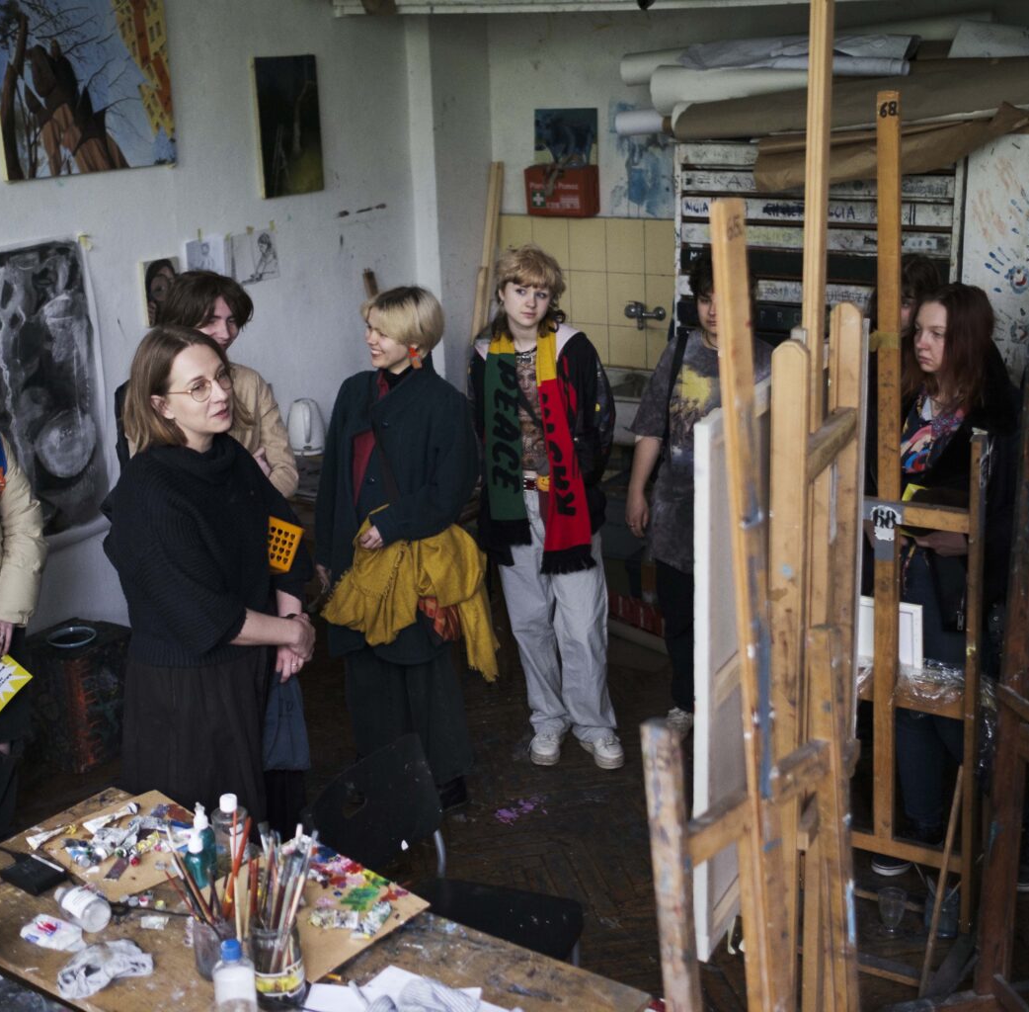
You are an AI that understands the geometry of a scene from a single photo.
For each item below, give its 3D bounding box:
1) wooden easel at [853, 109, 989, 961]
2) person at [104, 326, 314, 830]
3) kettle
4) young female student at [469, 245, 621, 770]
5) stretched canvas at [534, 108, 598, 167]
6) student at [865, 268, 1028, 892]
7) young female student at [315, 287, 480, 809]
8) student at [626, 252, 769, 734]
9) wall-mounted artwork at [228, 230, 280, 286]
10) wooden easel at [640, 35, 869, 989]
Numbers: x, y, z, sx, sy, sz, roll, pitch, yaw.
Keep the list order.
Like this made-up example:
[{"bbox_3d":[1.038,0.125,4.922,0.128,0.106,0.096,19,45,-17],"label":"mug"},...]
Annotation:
[{"bbox_3d":[0.909,0.095,3.697,0.540,2.180,0.480,10,21,33],"label":"wooden easel"},{"bbox_3d":[-0.759,0.404,3.684,0.390,1.710,0.480,7,19,26],"label":"person"},{"bbox_3d":[-0.846,-0.314,6.000,0.160,0.235,0.210,-4,17,-8],"label":"kettle"},{"bbox_3d":[0.117,0.033,4.763,0.480,1.725,0.360,1,17,10],"label":"young female student"},{"bbox_3d":[0.192,-1.369,5.491,0.278,0.215,0.020,10,21,33],"label":"stretched canvas"},{"bbox_3d":[1.164,0.238,4.018,0.350,1.700,0.450,-15,21,-36],"label":"student"},{"bbox_3d":[-0.355,0.158,4.537,0.470,1.650,0.360,9,20,32],"label":"young female student"},{"bbox_3d":[0.628,-0.018,4.962,0.480,1.670,0.330,5,18,21],"label":"student"},{"bbox_3d":[-1.040,-1.001,5.929,0.008,0.200,0.260,10,21,33],"label":"wall-mounted artwork"},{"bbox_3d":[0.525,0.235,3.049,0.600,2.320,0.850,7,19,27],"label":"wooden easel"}]

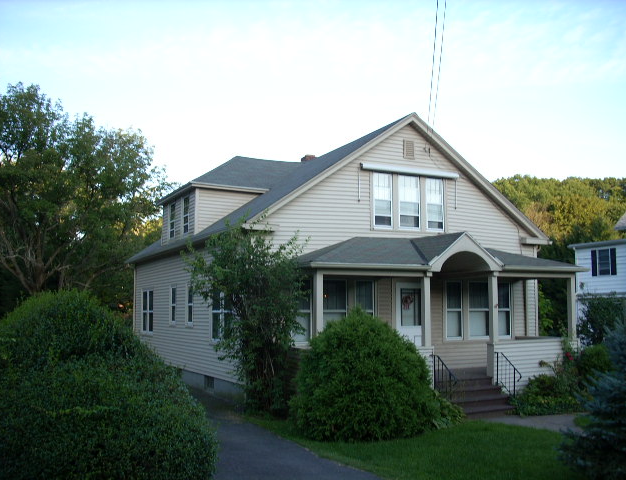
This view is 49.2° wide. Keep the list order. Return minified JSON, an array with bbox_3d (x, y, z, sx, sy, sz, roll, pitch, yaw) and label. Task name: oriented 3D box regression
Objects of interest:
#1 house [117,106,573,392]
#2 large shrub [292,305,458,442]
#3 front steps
[{"bbox_3d":[0.254,0.859,21.560,9.192,7.160,14.031,3,-7,-27],"label":"house"},{"bbox_3d":[1.047,2.391,12.723,2.850,2.224,2.600,0,-6,0],"label":"large shrub"},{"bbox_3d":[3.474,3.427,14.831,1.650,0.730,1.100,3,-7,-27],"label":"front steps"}]

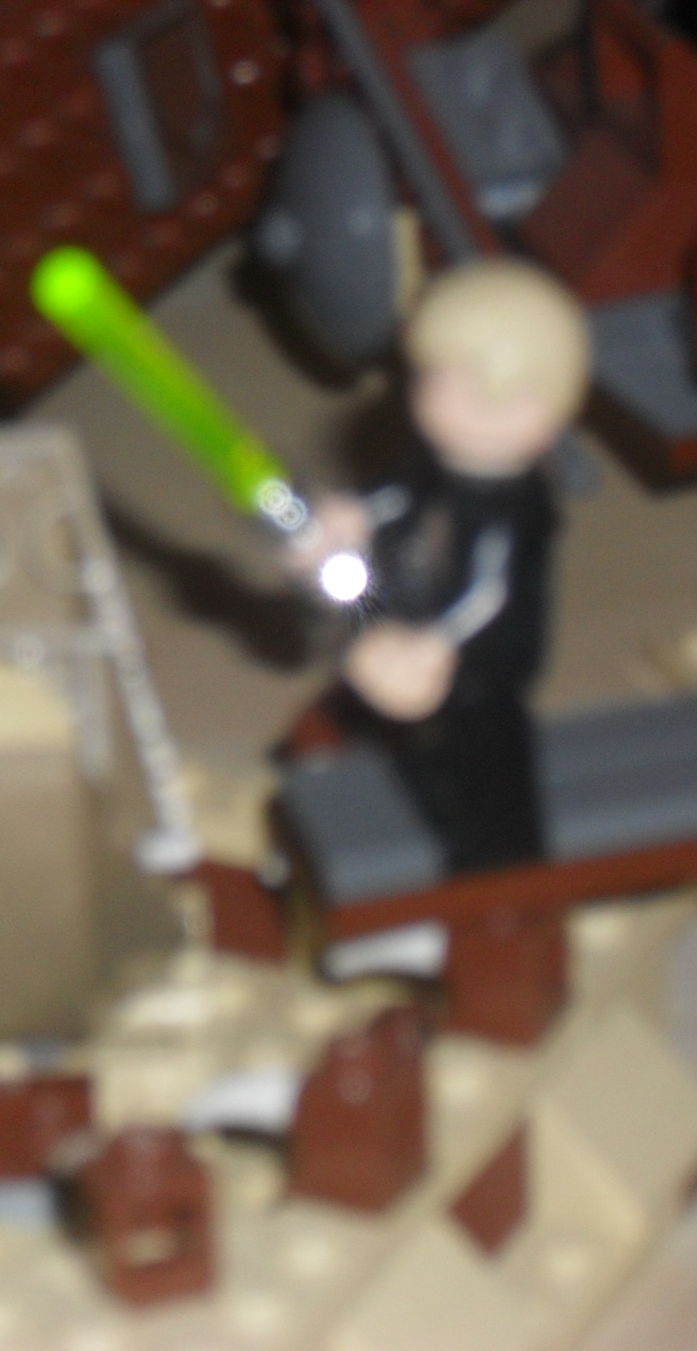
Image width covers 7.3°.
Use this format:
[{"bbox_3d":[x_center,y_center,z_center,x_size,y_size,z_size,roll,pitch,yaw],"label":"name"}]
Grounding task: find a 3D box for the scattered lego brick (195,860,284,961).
[{"bbox_3d":[-0.006,0.017,0.441,0.008,0.009,0.007,12,31,28],"label":"scattered lego brick"}]

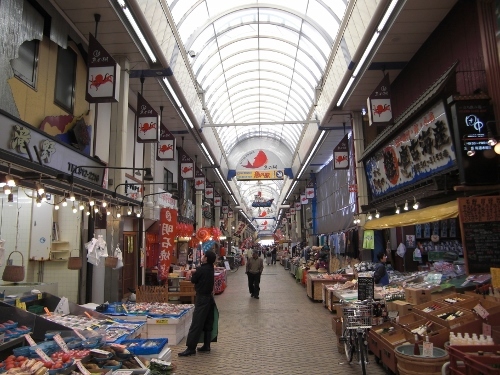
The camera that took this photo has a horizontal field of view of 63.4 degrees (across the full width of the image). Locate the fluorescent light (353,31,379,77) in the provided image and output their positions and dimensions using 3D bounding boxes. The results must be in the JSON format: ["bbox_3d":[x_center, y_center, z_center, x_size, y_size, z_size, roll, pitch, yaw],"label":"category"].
[{"bbox_3d":[2.849,-3.253,10.073,0.070,0.070,2.360,0,-8,2],"label":"fluorescent light"}]

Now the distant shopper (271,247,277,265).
[{"bbox_3d":[2.220,6.177,36.950,0.500,1.700,0.350,-1,-8,1],"label":"distant shopper"}]

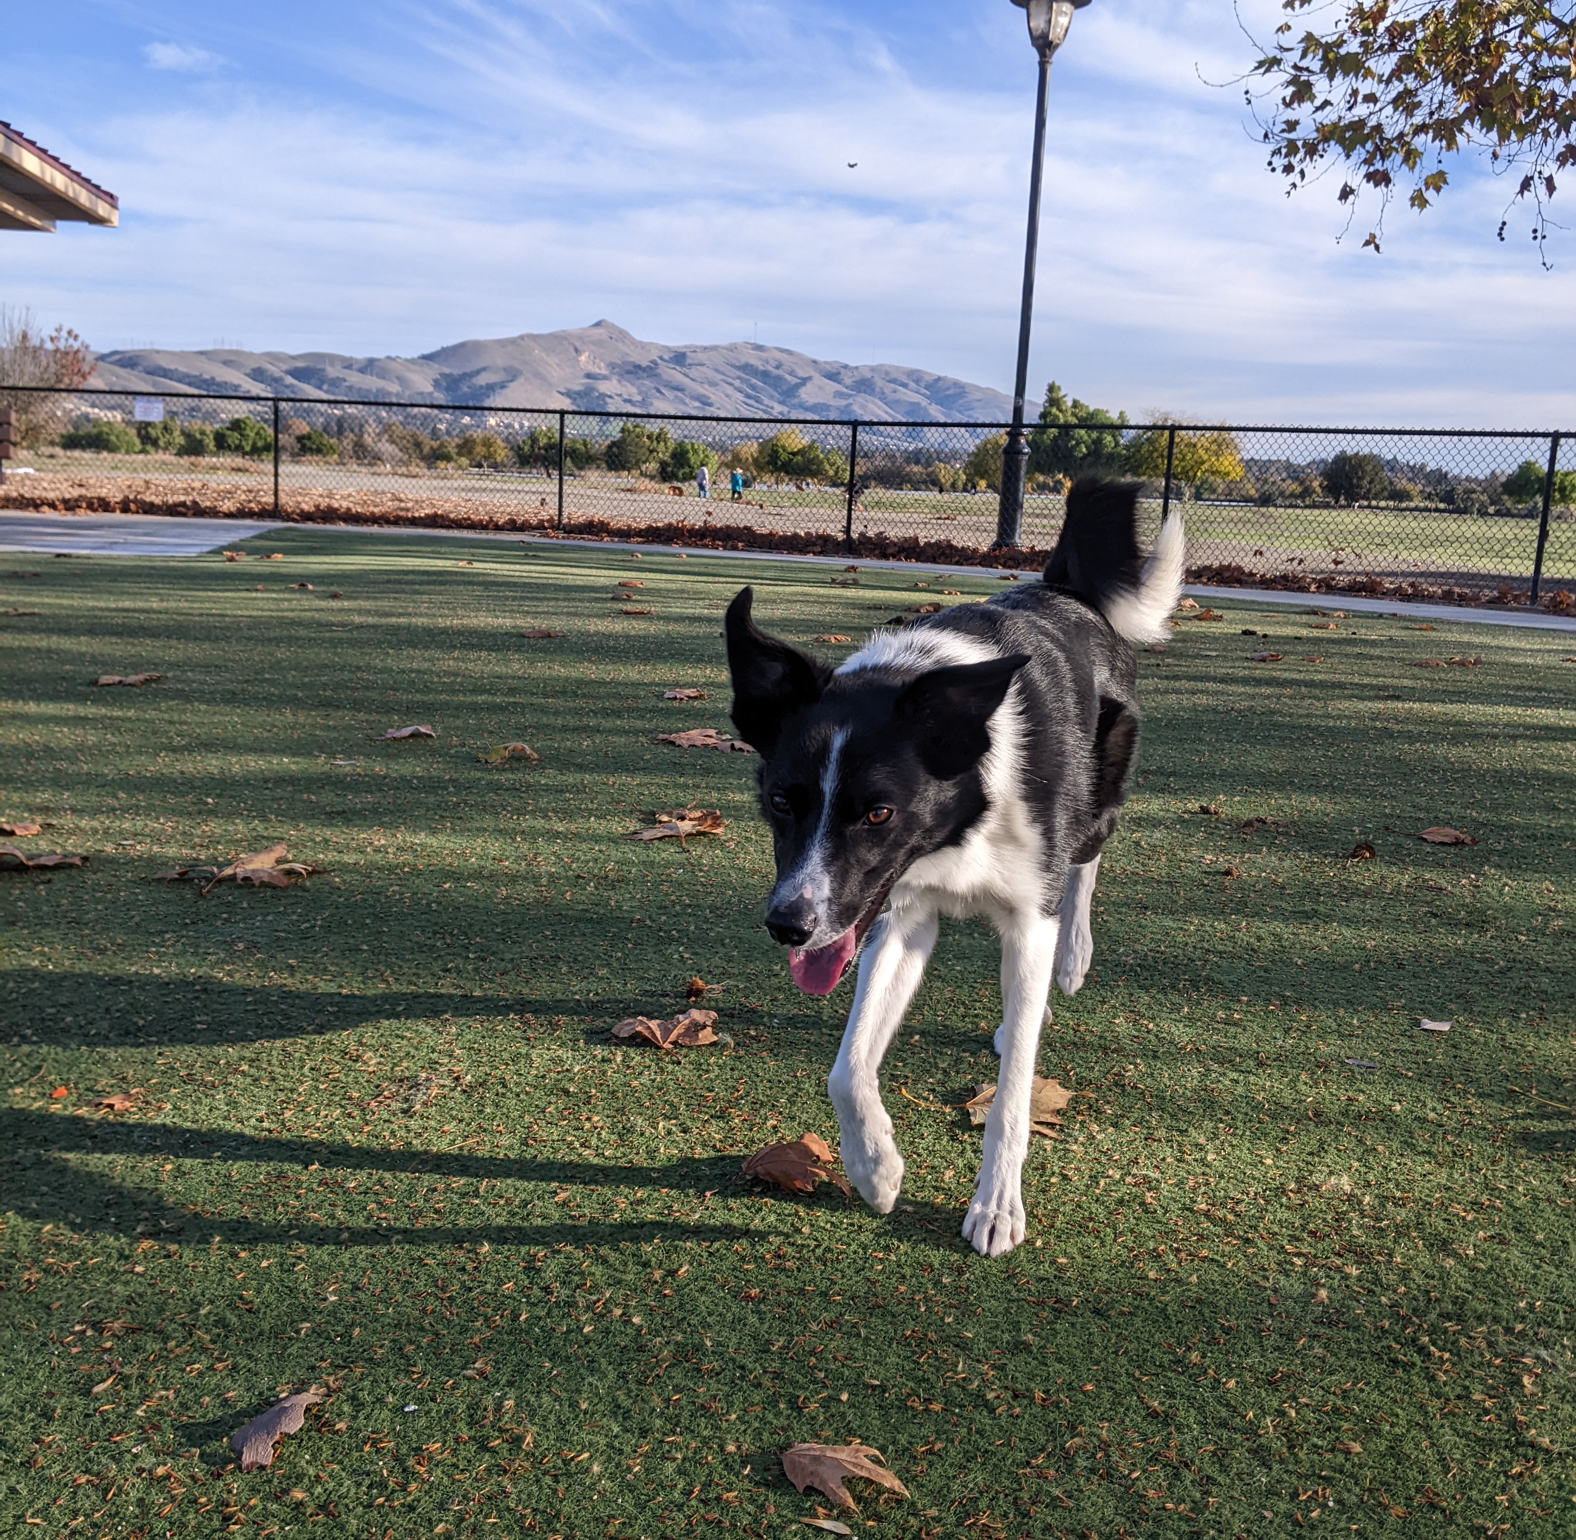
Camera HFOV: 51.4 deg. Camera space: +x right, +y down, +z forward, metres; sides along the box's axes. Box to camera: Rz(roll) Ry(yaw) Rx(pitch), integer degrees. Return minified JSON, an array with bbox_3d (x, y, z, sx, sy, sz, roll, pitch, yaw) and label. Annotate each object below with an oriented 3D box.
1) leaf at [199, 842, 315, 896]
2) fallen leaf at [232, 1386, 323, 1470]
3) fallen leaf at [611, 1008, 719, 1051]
[{"bbox_3d":[-0.787,0.147,2.424,0.178,0.050,0.140,0,11,-18],"label":"leaf"},{"bbox_3d":[-0.329,0.426,1.059,0.042,0.026,0.080,6,11,18],"label":"fallen leaf"},{"bbox_3d":[-0.138,0.292,1.844,0.124,0.036,0.075,2,10,-4],"label":"fallen leaf"}]

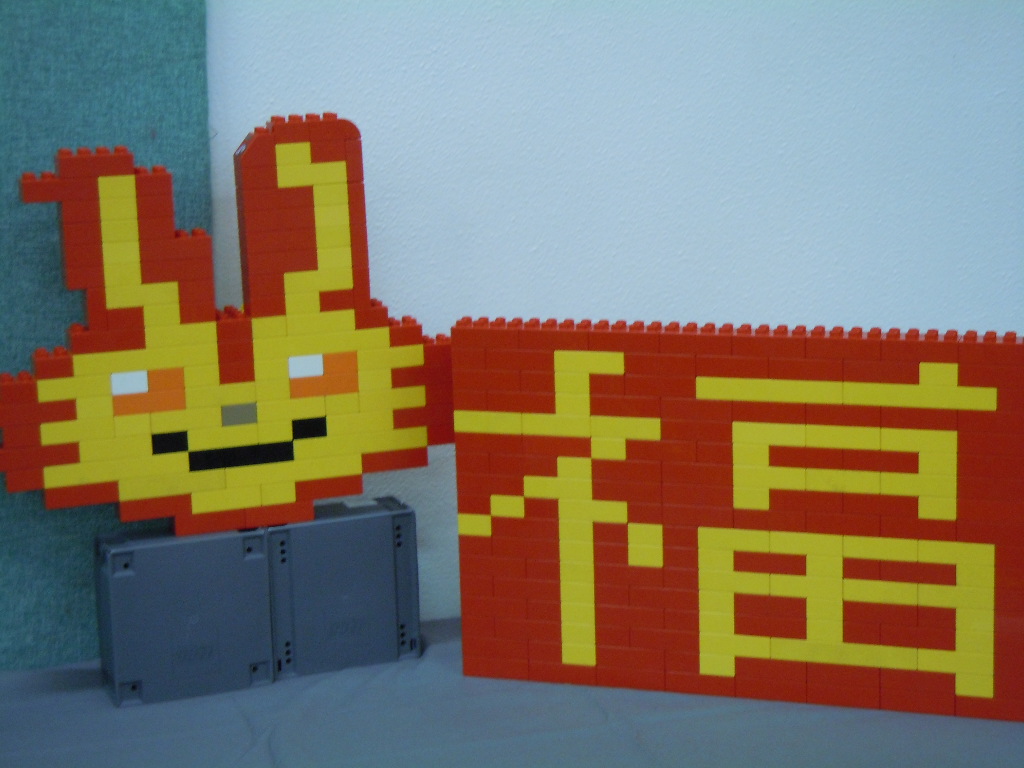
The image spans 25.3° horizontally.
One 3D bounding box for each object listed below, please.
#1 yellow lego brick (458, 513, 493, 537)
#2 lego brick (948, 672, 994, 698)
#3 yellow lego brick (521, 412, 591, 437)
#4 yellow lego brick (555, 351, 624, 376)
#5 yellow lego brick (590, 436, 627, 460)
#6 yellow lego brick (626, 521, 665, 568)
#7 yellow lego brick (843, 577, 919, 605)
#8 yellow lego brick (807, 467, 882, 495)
[{"bbox_3d":[-0.028,0.124,2.076,0.032,0.020,0.032,2,12,19],"label":"yellow lego brick"},{"bbox_3d":[0.398,0.253,1.952,0.032,0.020,0.032,2,12,19],"label":"lego brick"},{"bbox_3d":[0.044,0.033,2.032,0.064,0.020,0.032,2,12,19],"label":"yellow lego brick"},{"bbox_3d":[0.073,-0.023,2.010,0.064,0.020,0.032,2,12,19],"label":"yellow lego brick"},{"bbox_3d":[0.090,0.053,2.020,0.032,0.020,0.032,2,12,19],"label":"yellow lego brick"},{"bbox_3d":[0.123,0.139,2.026,0.032,0.040,0.032,2,12,19],"label":"yellow lego brick"},{"bbox_3d":[0.320,0.174,1.963,0.064,0.020,0.032,2,12,19],"label":"yellow lego brick"},{"bbox_3d":[0.287,0.079,1.955,0.064,0.020,0.032,2,12,19],"label":"yellow lego brick"}]

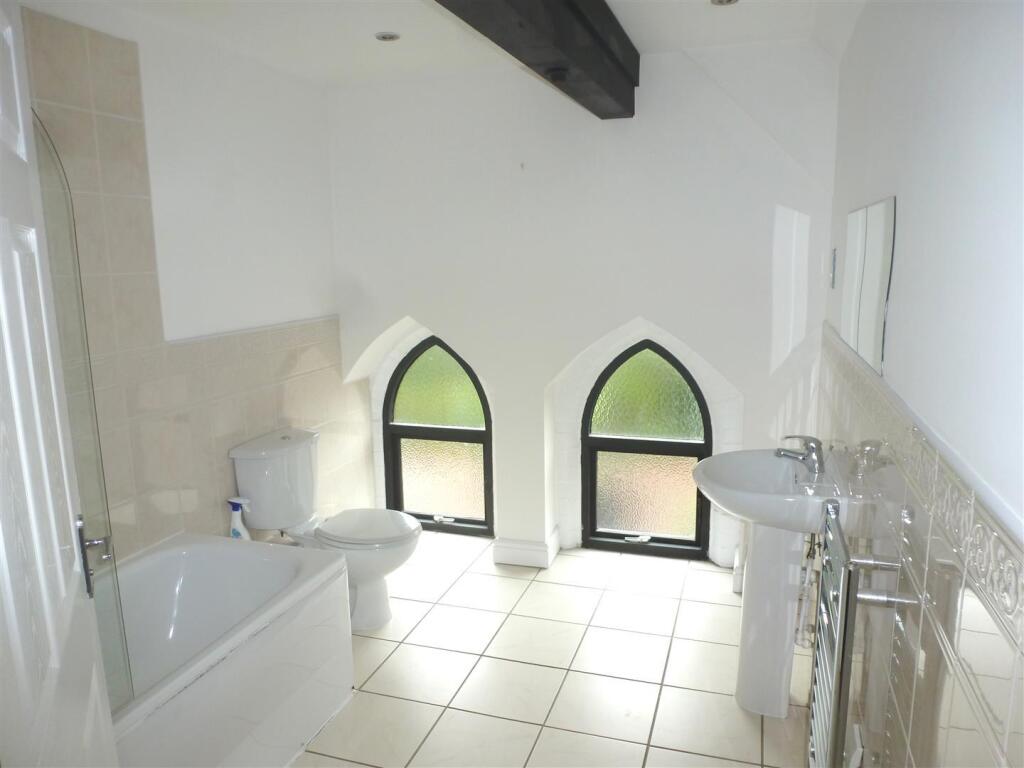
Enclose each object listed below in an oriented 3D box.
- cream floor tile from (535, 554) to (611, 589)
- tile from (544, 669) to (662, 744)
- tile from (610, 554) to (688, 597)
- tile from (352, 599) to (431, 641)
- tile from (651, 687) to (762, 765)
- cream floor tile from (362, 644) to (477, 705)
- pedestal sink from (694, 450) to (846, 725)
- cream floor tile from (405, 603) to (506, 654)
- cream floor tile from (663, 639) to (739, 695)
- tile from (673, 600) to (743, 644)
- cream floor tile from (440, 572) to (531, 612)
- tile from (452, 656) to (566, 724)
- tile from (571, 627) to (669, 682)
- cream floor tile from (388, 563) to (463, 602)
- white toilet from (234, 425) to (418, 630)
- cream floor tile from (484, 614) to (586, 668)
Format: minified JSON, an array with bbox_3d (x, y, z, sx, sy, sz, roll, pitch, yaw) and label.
[{"bbox_3d":[0.310,0.901,3.402,0.330,0.010,0.330,2,10,18],"label":"cream floor tile"},{"bbox_3d":[0.312,1.071,2.363,0.330,0.010,0.330,2,10,18],"label":"tile"},{"bbox_3d":[0.626,0.913,3.298,0.330,0.010,0.330,2,10,18],"label":"tile"},{"bbox_3d":[-0.532,0.984,2.988,0.330,0.010,0.330,2,10,18],"label":"tile"},{"bbox_3d":[0.628,1.082,2.259,0.330,0.010,0.330,2,10,18],"label":"tile"},{"bbox_3d":[-0.320,1.048,2.572,0.330,0.010,0.330,2,10,18],"label":"cream floor tile"},{"bbox_3d":[0.814,0.656,2.338,0.438,0.799,0.559,2,10,18],"label":"pedestal sink"},{"bbox_3d":[-0.218,1.000,2.897,0.331,0.010,0.331,2,10,18],"label":"cream floor tile"},{"bbox_3d":[0.736,1.036,2.585,0.331,0.010,0.331,2,10,18],"label":"cream floor tile"},{"bbox_3d":[0.841,0.982,2.899,0.331,0.010,0.331,2,10,18],"label":"tile"},{"bbox_3d":[-0.114,0.946,3.211,0.331,0.010,0.331,2,10,18],"label":"cream floor tile"},{"bbox_3d":[-0.005,1.065,2.479,0.331,0.010,0.331,2,10,18],"label":"tile"},{"bbox_3d":[0.418,1.024,2.689,0.331,0.010,0.331,2,10,18],"label":"tile"},{"bbox_3d":[-0.427,0.931,3.299,0.330,0.010,0.330,2,10,18],"label":"cream floor tile"},{"bbox_3d":[-0.715,0.612,2.941,0.705,0.757,0.380,2,10,18],"label":"white toilet"},{"bbox_3d":[0.100,1.012,2.793,0.331,0.010,0.331,2,10,18],"label":"cream floor tile"}]

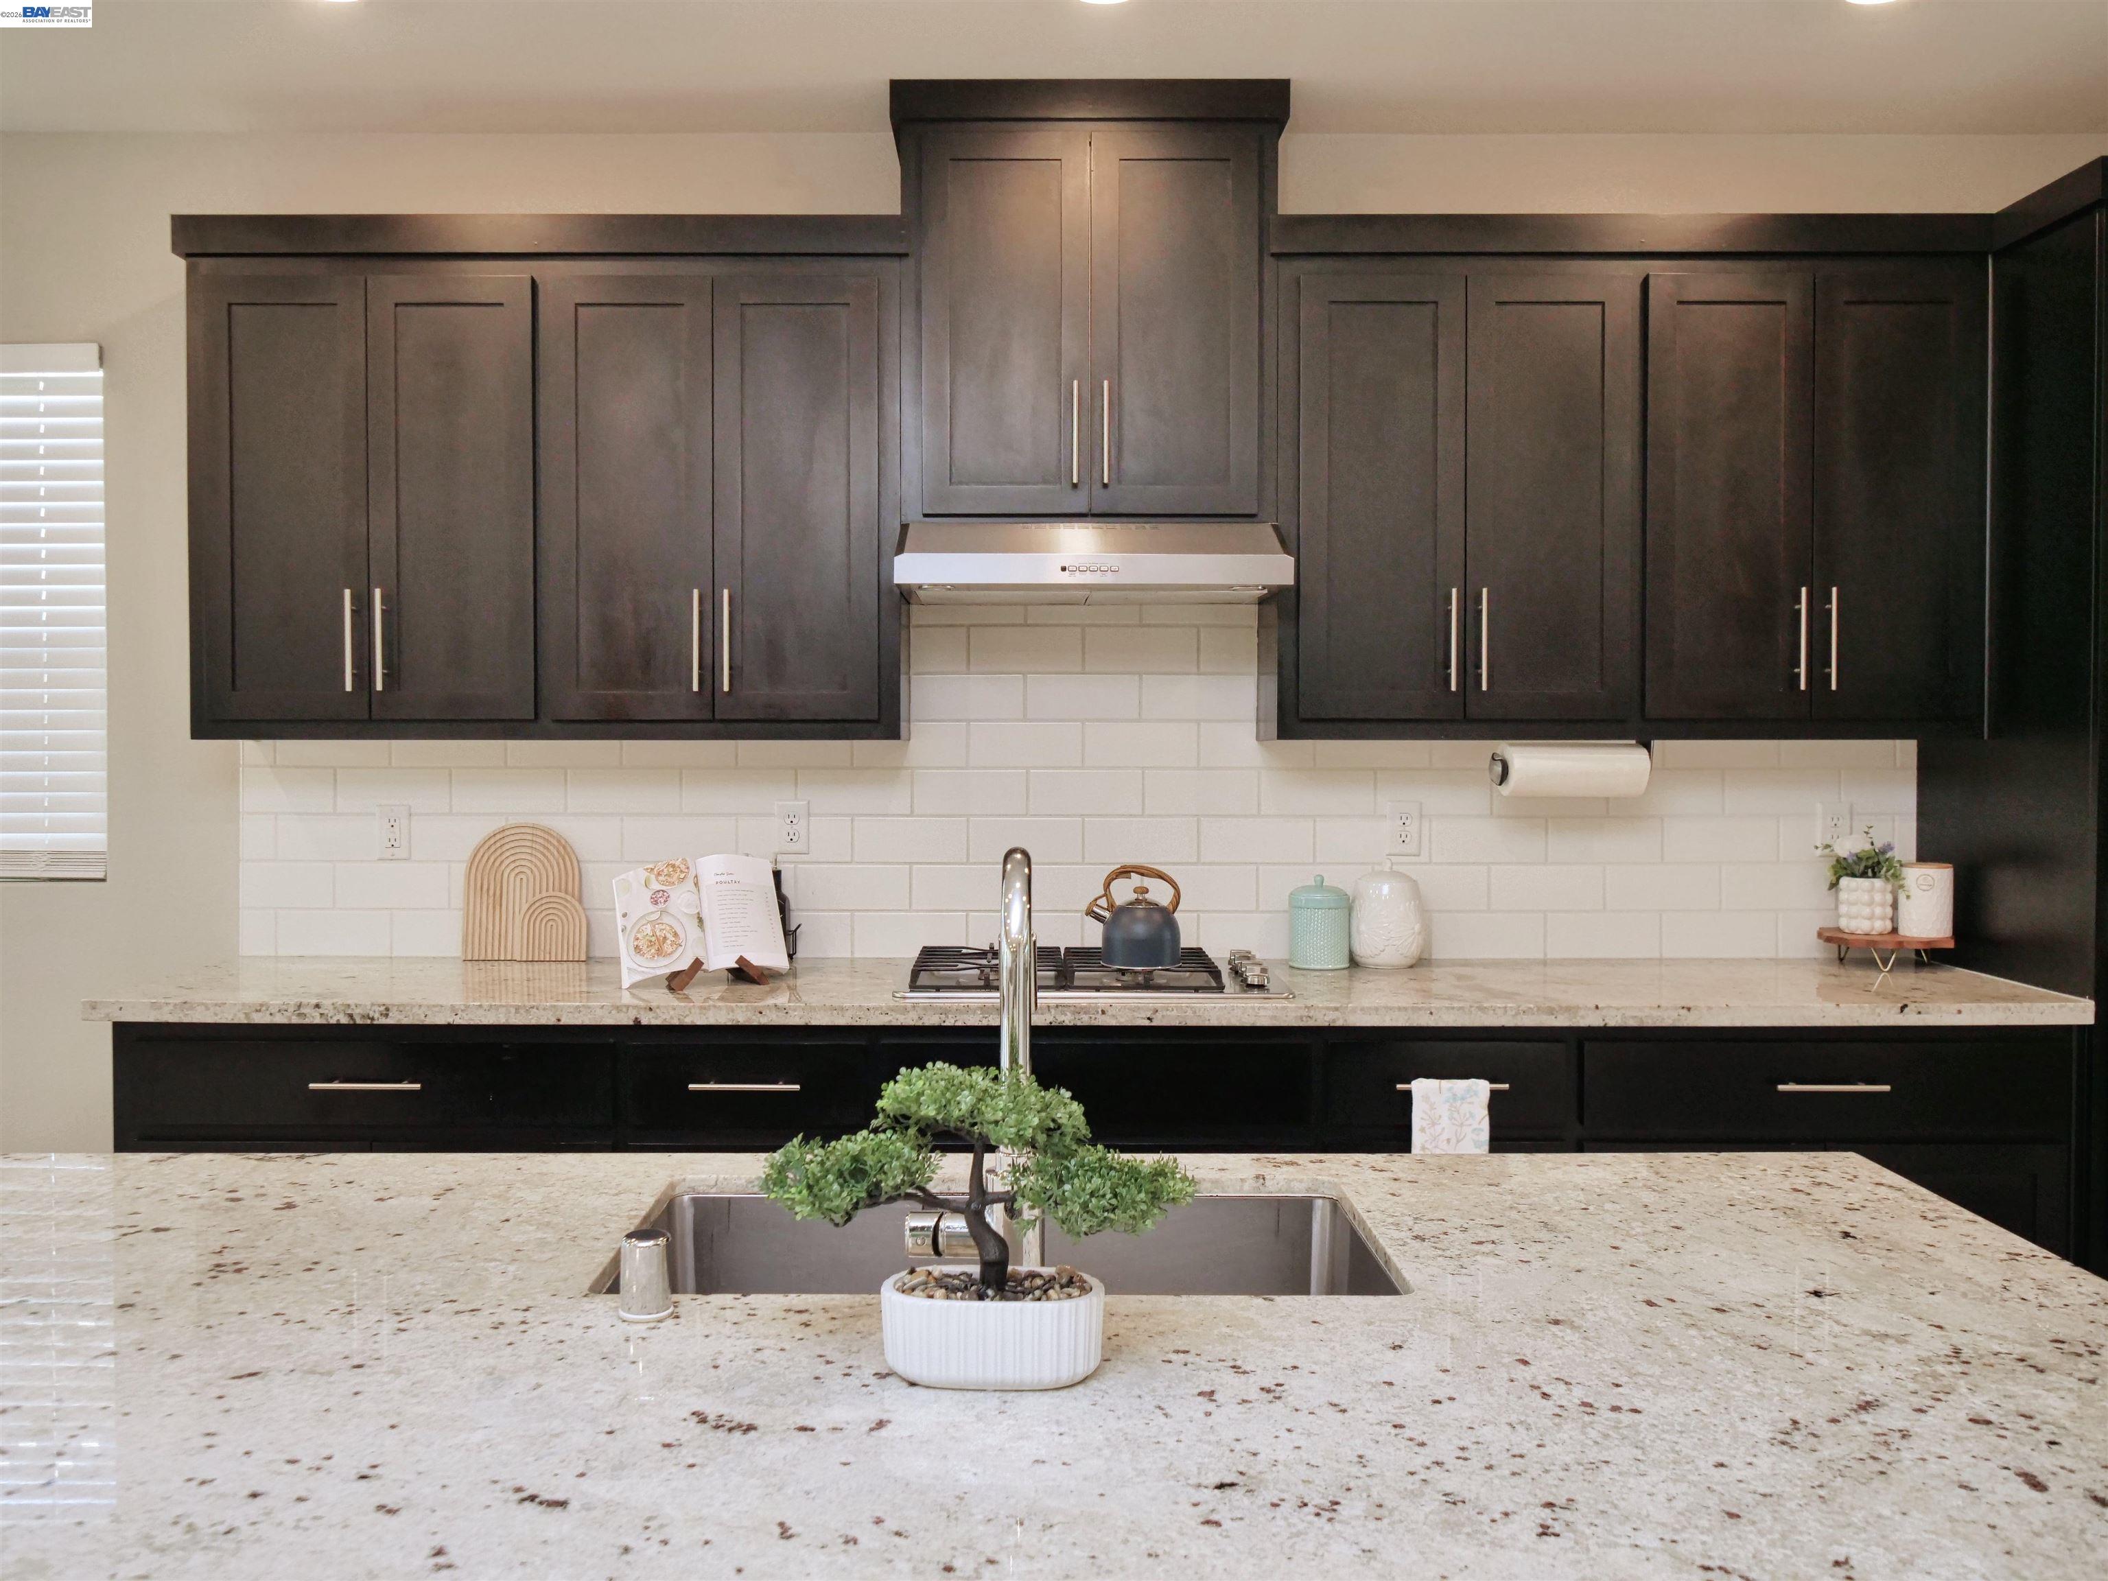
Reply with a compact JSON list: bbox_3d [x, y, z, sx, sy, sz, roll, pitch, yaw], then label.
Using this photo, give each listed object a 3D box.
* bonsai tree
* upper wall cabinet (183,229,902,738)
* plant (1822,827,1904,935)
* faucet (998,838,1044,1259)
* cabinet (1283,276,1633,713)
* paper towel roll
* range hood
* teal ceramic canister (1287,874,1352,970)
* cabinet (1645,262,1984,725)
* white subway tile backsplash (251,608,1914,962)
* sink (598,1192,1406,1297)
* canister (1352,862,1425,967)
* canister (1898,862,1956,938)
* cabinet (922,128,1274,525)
[{"bbox_3d":[-0.058,0.298,1.308,0.333,0.181,0.160,0,2,-1],"label":"bonsai tree"},{"bbox_3d":[-1.013,-0.594,3.558,1.420,0.979,0.325,0,2,0],"label":"upper wall cabinet"},{"bbox_3d":[1.727,0.190,3.646,0.187,0.223,0.150,0,2,-1],"label":"plant"},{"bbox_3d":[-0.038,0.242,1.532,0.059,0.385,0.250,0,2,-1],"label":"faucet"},{"bbox_3d":[0.812,-0.586,3.558,0.715,0.937,0.325,0,2,0],"label":"cabinet"},{"bbox_3d":[1.064,-0.048,3.512,0.336,0.122,0.116,0,2,-1],"label":"paper towel roll"},{"bbox_3d":[0.077,-0.466,3.474,0.756,0.142,0.490,0,2,0],"label":"range hood"},{"bbox_3d":[0.568,0.277,3.646,0.132,0.194,0.132,0,2,-1],"label":"teal ceramic canister"},{"bbox_3d":[1.539,-0.587,3.587,0.696,0.949,0.330,0,2,-1],"label":"cabinet"},{"bbox_3d":[0.066,-0.016,3.753,3.685,0.774,0.012,0,2,-1],"label":"white subway tile backsplash"},{"bbox_3d":[-0.045,0.568,1.670,0.735,0.220,0.430,0,2,0],"label":"sink"},{"bbox_3d":[0.715,0.260,3.646,0.156,0.228,0.156,0,2,11],"label":"canister"},{"bbox_3d":[1.833,0.230,3.585,0.107,0.145,0.107,1,2,27],"label":"canister"},{"bbox_3d":[0.072,-0.937,3.548,0.716,0.786,0.325,0,2,0],"label":"cabinet"}]

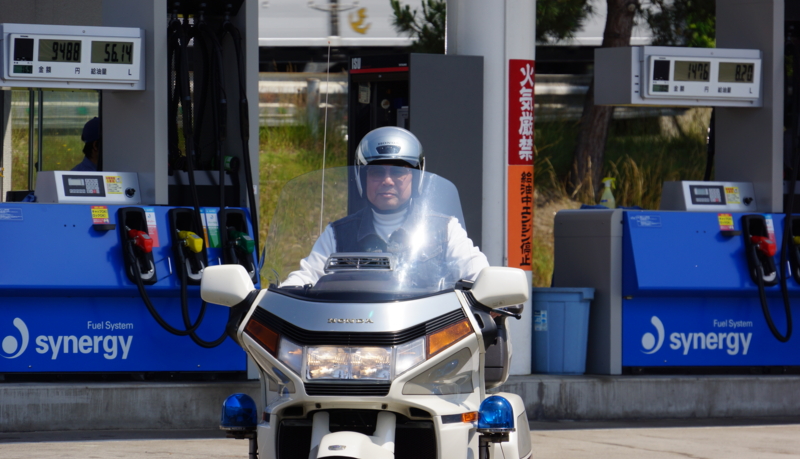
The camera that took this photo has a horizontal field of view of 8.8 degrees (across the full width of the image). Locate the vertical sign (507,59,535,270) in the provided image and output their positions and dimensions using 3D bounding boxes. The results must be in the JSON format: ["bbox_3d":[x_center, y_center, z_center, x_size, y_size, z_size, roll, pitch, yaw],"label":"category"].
[{"bbox_3d":[0.692,-0.366,29.560,0.045,1.210,0.285,1,1,35],"label":"vertical sign"}]

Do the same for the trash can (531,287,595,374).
[{"bbox_3d":[0.905,0.585,29.950,0.430,0.490,0.360,0,1,-2],"label":"trash can"}]

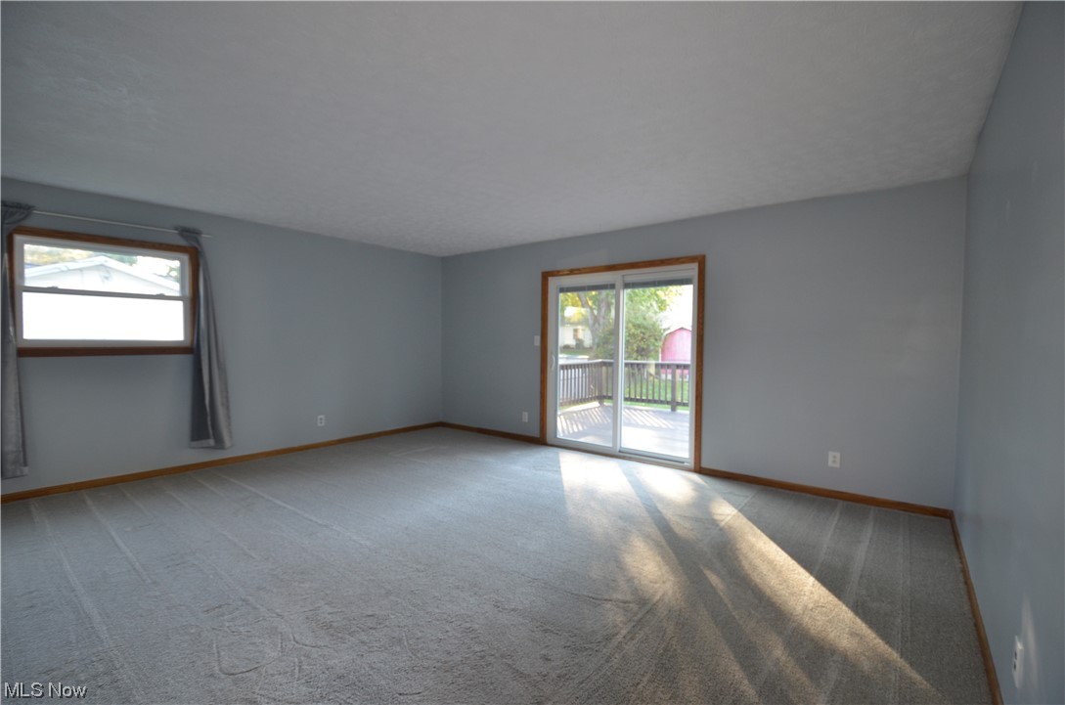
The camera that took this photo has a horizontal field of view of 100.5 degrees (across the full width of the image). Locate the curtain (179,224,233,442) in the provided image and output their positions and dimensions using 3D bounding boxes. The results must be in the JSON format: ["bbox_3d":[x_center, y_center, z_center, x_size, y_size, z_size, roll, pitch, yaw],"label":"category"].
[{"bbox_3d":[-3.264,-0.118,4.408,0.130,2.130,0.470,2,2,40],"label":"curtain"}]

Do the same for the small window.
[{"bbox_3d":[-3.715,-0.490,3.945,0.100,1.040,1.250,2,2,40],"label":"small window"}]

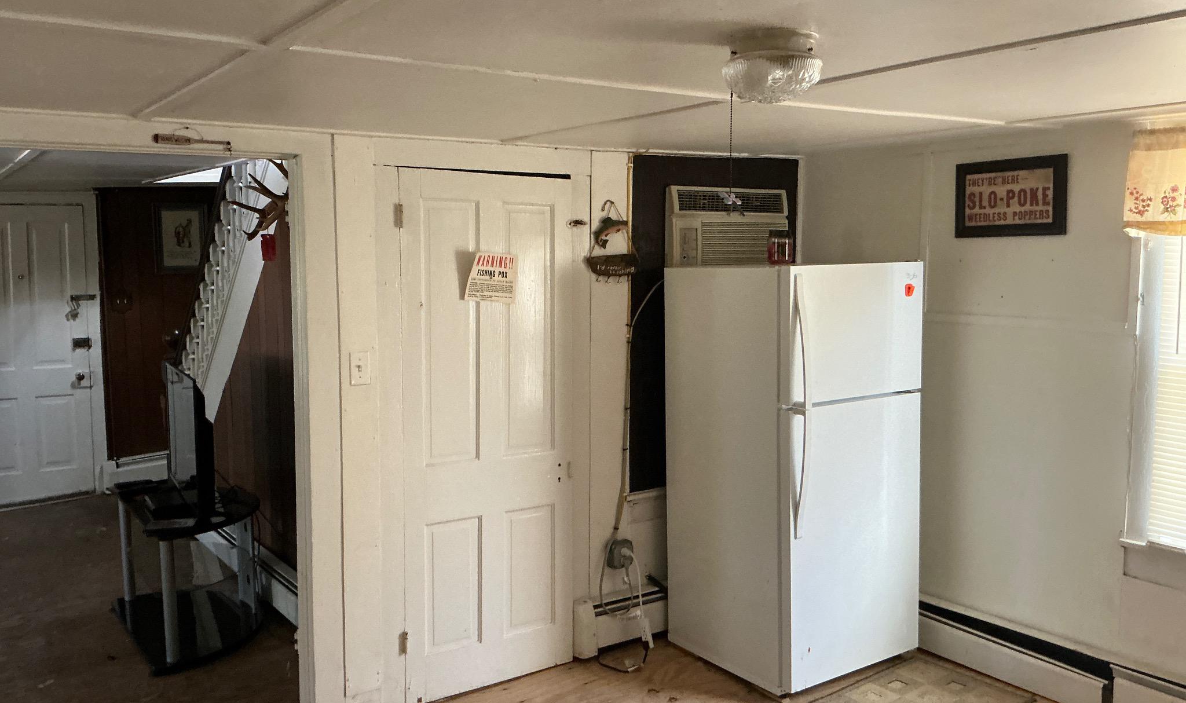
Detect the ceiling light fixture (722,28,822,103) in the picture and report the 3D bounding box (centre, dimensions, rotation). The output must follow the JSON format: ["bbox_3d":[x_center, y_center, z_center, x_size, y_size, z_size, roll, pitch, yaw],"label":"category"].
[{"bbox_3d":[0.356,-0.553,1.895,0.196,0.122,0.196,0,5,0],"label":"ceiling light fixture"}]

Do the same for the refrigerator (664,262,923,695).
[{"bbox_3d":[0.821,0.449,3.895,0.728,1.610,0.754,-5,6,-34],"label":"refrigerator"}]

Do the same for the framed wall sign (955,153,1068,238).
[{"bbox_3d":[1.580,-0.585,3.658,0.022,0.291,0.457,-4,6,-35],"label":"framed wall sign"}]

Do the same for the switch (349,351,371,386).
[{"bbox_3d":[-0.790,0.059,3.267,0.070,0.115,0.018,-4,6,-35],"label":"switch"}]

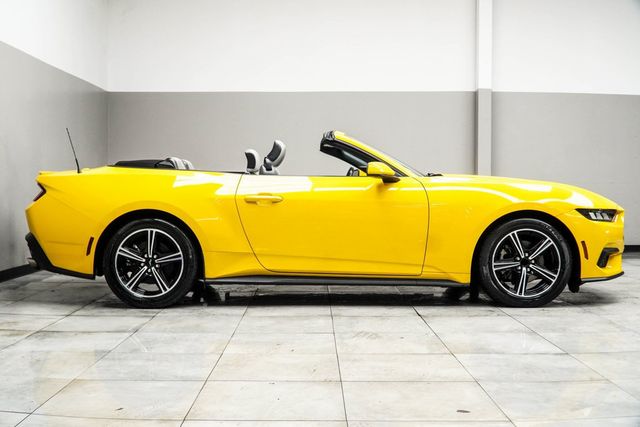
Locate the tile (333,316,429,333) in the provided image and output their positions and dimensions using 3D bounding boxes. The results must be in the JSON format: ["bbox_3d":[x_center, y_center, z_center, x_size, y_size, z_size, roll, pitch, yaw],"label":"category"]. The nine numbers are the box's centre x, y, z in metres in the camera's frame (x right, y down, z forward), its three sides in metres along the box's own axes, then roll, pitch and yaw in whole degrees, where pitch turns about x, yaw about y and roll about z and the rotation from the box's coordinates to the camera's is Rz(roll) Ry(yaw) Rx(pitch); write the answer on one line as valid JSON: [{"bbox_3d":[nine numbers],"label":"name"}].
[{"bbox_3d":[0.391,0.716,4.215,0.600,0.010,0.530,0,2,0],"label":"tile"}]

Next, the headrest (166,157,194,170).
[{"bbox_3d":[-1.166,-0.404,5.420,0.180,0.140,0.280,0,2,-1],"label":"headrest"}]

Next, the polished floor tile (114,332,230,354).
[{"bbox_3d":[-0.817,0.738,3.741,0.608,0.010,0.525,0,2,0],"label":"polished floor tile"}]

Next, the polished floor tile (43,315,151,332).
[{"bbox_3d":[-1.413,0.708,4.203,0.600,0.010,0.530,0,2,0],"label":"polished floor tile"}]

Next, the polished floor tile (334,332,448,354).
[{"bbox_3d":[0.395,0.743,3.747,0.608,0.010,0.525,0,2,0],"label":"polished floor tile"}]

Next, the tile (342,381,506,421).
[{"bbox_3d":[0.406,0.774,2.719,0.608,0.010,0.525,0,2,0],"label":"tile"}]

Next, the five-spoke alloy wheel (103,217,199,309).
[{"bbox_3d":[-1.233,0.361,4.860,0.675,0.675,0.235,0,2,0],"label":"five-spoke alloy wheel"}]

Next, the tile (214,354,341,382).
[{"bbox_3d":[-0.202,0.746,3.192,0.598,0.012,0.519,0,2,0],"label":"tile"}]

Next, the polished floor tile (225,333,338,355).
[{"bbox_3d":[-0.204,0.730,3.700,0.598,0.012,0.519,0,2,0],"label":"polished floor tile"}]

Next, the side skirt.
[{"bbox_3d":[0.124,0.491,4.830,1.930,0.085,0.100,0,2,-1],"label":"side skirt"}]

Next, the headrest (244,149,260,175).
[{"bbox_3d":[-0.617,-0.479,6.030,0.127,0.220,0.260,-5,2,0],"label":"headrest"}]

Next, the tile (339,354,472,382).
[{"bbox_3d":[0.400,0.758,3.233,0.608,0.010,0.525,0,2,0],"label":"tile"}]

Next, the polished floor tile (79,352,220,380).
[{"bbox_3d":[-0.800,0.745,3.189,0.598,0.012,0.519,0,2,0],"label":"polished floor tile"}]

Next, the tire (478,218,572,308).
[{"bbox_3d":[1.499,0.347,4.890,0.685,0.685,0.240,0,2,-1],"label":"tire"}]

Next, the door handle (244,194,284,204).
[{"bbox_3d":[-0.403,-0.100,4.760,0.280,0.060,0.050,0,2,0],"label":"door handle"}]

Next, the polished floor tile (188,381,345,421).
[{"bbox_3d":[-0.200,0.763,2.683,0.598,0.012,0.519,0,2,0],"label":"polished floor tile"}]

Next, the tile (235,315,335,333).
[{"bbox_3d":[-0.207,0.713,4.208,0.598,0.012,0.519,0,2,0],"label":"tile"}]

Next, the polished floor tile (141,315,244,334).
[{"bbox_3d":[-0.825,0.722,4.253,0.608,0.010,0.525,0,2,0],"label":"polished floor tile"}]

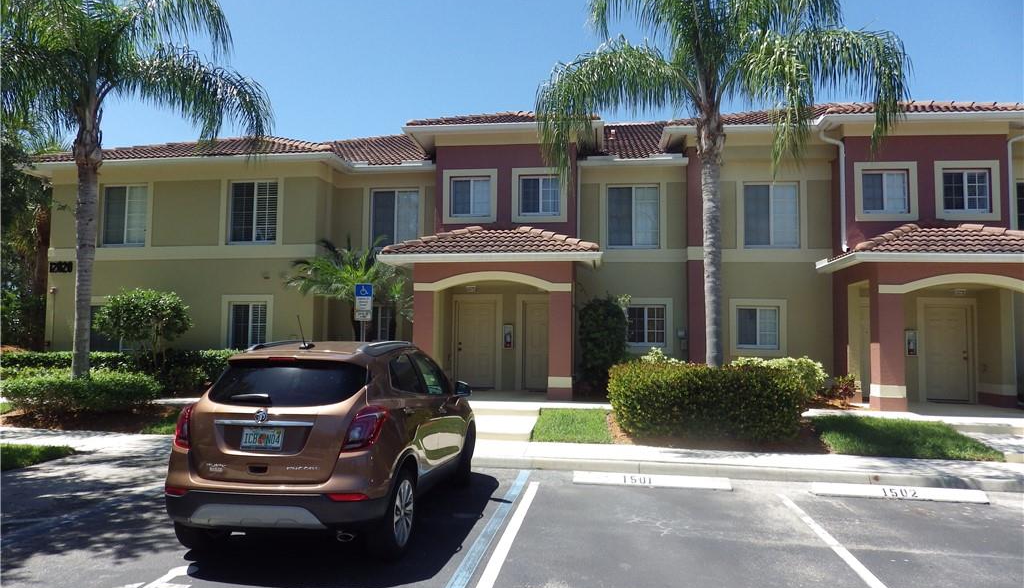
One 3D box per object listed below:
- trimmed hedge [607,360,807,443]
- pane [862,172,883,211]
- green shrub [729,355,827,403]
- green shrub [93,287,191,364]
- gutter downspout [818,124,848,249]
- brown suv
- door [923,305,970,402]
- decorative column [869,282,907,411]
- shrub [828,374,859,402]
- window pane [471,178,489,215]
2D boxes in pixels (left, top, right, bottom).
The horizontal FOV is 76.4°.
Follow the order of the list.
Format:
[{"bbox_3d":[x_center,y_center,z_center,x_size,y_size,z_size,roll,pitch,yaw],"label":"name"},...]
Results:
[{"bbox_3d":[2.893,1.627,10.098,2.750,1.050,1.300,0,-3,9],"label":"trimmed hedge"},{"bbox_3d":[7.614,-2.140,13.713,0.460,0.904,0.080,0,-3,9],"label":"pane"},{"bbox_3d":[5.426,1.737,13.300,1.850,1.000,1.400,0,-3,9],"label":"green shrub"},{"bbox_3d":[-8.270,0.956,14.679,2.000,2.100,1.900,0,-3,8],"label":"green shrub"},{"bbox_3d":[7.015,-2.294,14.240,0.500,2.800,0.250,0,-3,8],"label":"gutter downspout"},{"bbox_3d":[-1.511,1.301,6.585,1.800,1.660,4.280,0,-3,7],"label":"brown suv"},{"bbox_3d":[9.642,1.327,14.418,0.930,2.070,0.080,0,-3,8],"label":"door"},{"bbox_3d":[7.070,0.995,12.258,0.470,2.356,0.470,0,-3,9],"label":"decorative column"},{"bbox_3d":[6.645,1.914,13.045,0.540,0.580,0.500,0,-3,9],"label":"shrub"},{"bbox_3d":[-0.752,-2.285,15.313,0.480,0.910,0.060,0,-3,8],"label":"window pane"}]

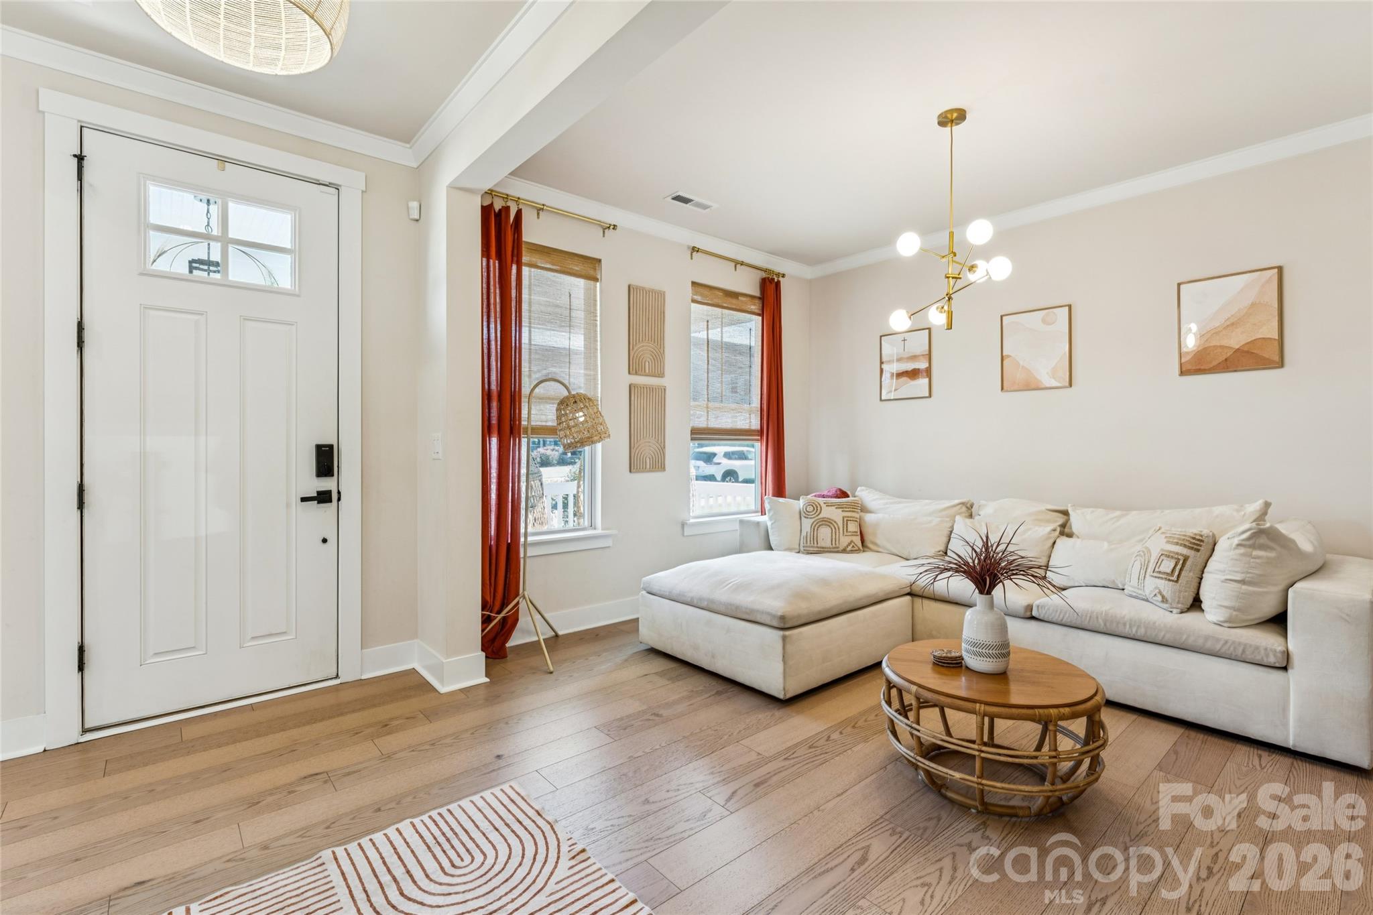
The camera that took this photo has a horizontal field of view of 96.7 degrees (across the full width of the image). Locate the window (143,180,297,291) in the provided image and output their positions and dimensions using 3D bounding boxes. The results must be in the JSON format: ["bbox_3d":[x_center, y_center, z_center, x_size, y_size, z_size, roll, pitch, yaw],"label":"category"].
[{"bbox_3d":[-2.069,-0.974,2.737,0.550,0.390,0.050,0,1,-41],"label":"window"}]

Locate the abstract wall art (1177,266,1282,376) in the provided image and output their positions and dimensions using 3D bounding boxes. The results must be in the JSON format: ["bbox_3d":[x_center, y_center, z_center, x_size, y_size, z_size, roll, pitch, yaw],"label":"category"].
[{"bbox_3d":[2.919,-0.720,3.286,0.020,0.520,0.418,0,1,-40],"label":"abstract wall art"}]

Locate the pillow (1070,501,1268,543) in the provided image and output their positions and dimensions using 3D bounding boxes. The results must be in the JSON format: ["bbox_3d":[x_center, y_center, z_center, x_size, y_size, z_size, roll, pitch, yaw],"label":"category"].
[{"bbox_3d":[2.642,0.496,3.423,0.200,0.500,0.870,20,-12,-40],"label":"pillow"}]

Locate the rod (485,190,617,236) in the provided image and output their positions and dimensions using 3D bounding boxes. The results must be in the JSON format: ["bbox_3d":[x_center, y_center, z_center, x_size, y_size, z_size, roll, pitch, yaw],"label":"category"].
[{"bbox_3d":[-0.874,-1.510,3.743,1.050,0.070,0.090,0,1,-41],"label":"rod"}]

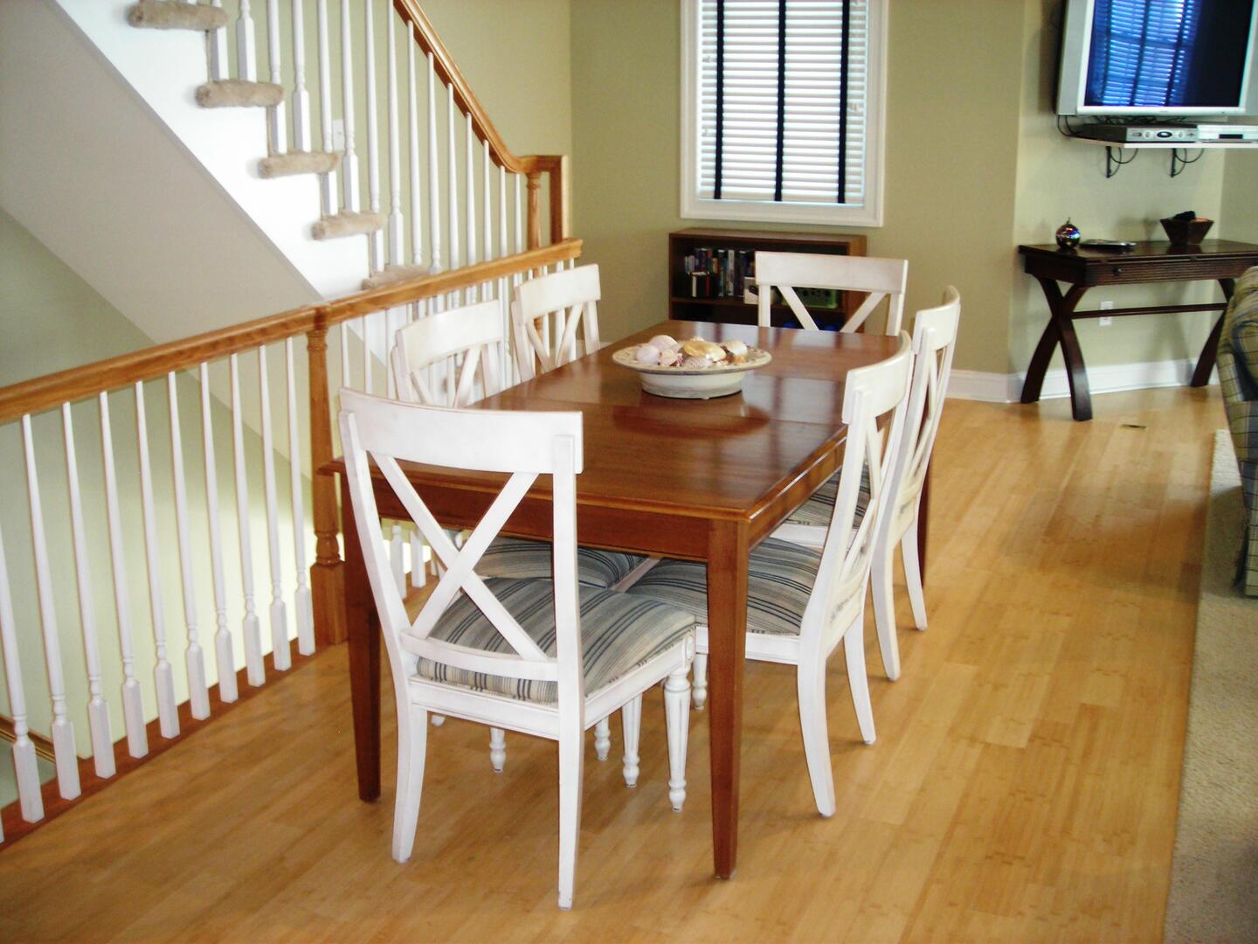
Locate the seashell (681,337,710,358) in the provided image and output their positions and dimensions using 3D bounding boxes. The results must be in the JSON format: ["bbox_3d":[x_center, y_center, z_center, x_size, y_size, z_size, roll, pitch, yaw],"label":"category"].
[{"bbox_3d":[0.171,-0.313,3.500,0.080,0.050,0.060,6,16,22],"label":"seashell"}]

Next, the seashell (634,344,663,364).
[{"bbox_3d":[0.049,-0.293,3.450,0.060,0.050,0.055,6,16,22],"label":"seashell"}]

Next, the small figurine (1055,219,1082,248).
[{"bbox_3d":[2.128,-1.154,6.672,0.117,0.143,0.117,6,16,22],"label":"small figurine"}]

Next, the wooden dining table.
[{"bbox_3d":[0.171,0.155,3.592,0.917,0.760,1.965,6,16,22],"label":"wooden dining table"}]

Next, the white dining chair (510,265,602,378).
[{"bbox_3d":[-0.003,-0.091,4.099,0.550,0.970,0.500,6,17,23],"label":"white dining chair"}]

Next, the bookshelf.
[{"bbox_3d":[0.699,-0.809,7.062,0.960,0.790,0.340,8,17,27],"label":"bookshelf"}]

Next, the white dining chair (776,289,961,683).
[{"bbox_3d":[0.587,0.008,3.726,0.550,0.970,0.500,6,16,21],"label":"white dining chair"}]

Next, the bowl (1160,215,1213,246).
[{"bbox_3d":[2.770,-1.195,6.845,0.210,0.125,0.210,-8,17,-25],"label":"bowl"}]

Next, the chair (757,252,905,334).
[{"bbox_3d":[0.559,-0.187,4.442,0.500,0.970,0.550,7,17,25],"label":"chair"}]

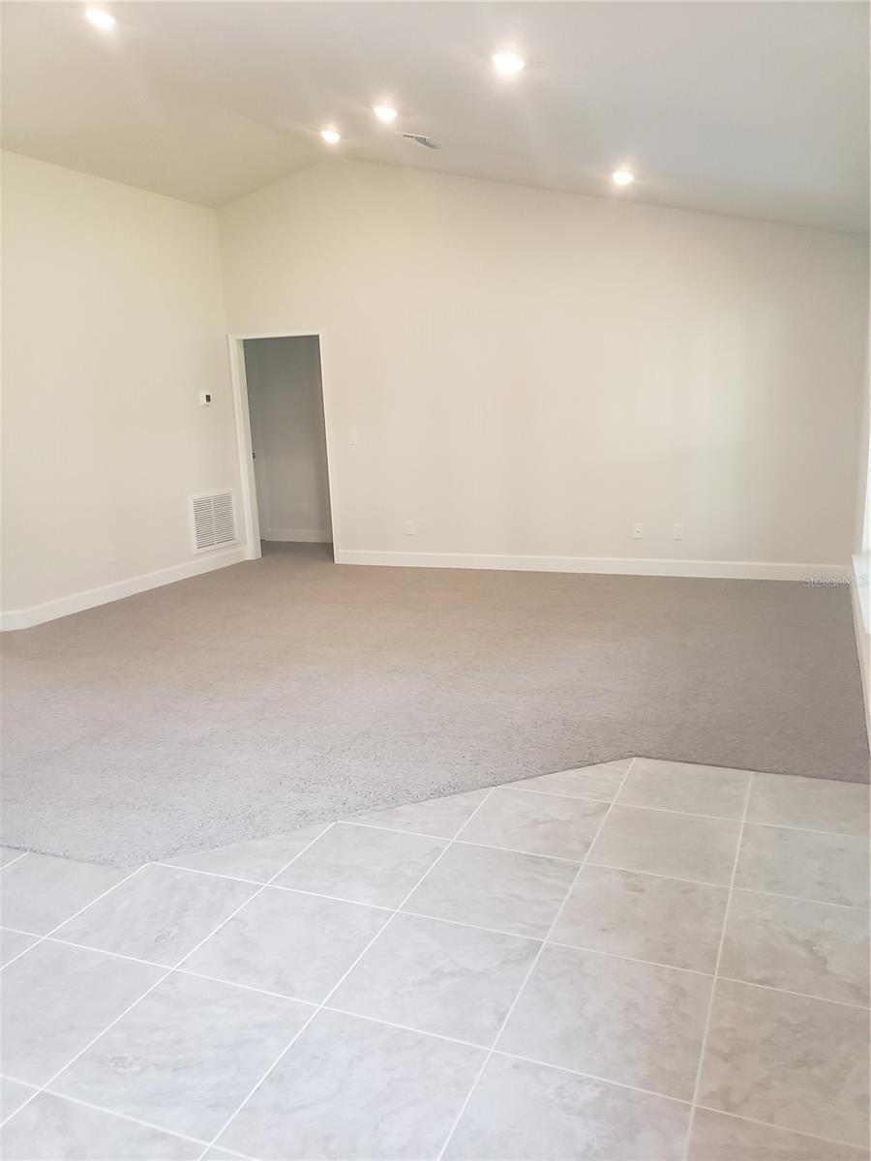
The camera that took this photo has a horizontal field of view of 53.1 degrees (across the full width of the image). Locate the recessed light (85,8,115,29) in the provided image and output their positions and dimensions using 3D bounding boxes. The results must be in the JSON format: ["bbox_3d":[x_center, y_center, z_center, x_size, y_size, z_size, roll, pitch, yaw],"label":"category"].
[{"bbox_3d":[-1.640,-2.752,4.273,0.150,0.030,0.150,18,19,20],"label":"recessed light"}]

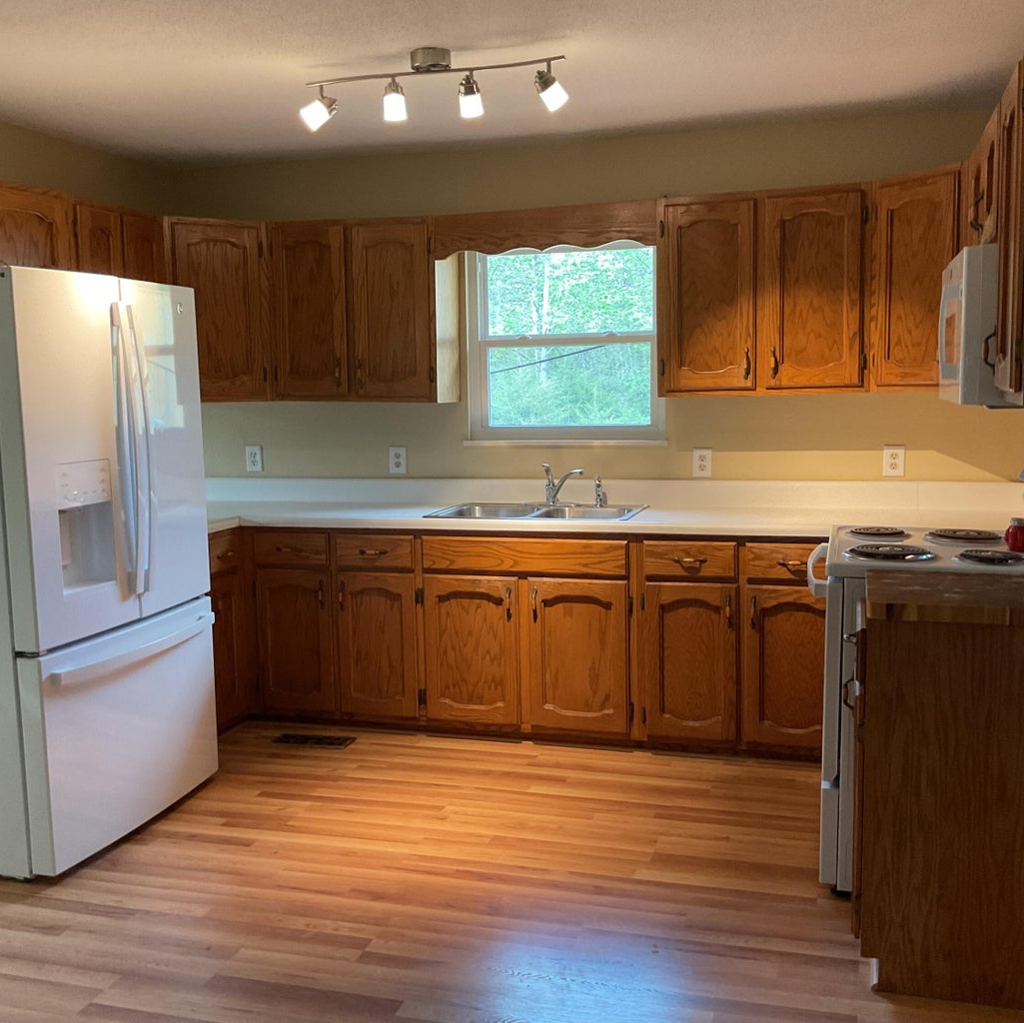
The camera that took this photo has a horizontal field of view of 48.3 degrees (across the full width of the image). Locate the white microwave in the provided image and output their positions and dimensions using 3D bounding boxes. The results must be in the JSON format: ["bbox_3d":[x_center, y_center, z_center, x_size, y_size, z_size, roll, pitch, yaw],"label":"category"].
[{"bbox_3d":[1.492,-0.530,3.334,0.400,0.415,0.760,1,7,17],"label":"white microwave"}]

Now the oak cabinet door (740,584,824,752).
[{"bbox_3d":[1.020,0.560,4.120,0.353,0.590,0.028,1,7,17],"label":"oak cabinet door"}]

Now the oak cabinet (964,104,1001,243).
[{"bbox_3d":[1.373,-0.908,3.332,0.030,0.340,0.800,1,7,17],"label":"oak cabinet"}]

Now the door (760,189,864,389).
[{"bbox_3d":[1.143,-0.826,4.314,0.362,0.713,0.028,1,7,17],"label":"door"}]

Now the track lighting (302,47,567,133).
[{"bbox_3d":[-0.254,-1.293,3.477,0.865,0.205,0.150,1,7,17],"label":"track lighting"}]

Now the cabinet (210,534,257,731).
[{"bbox_3d":[-1.425,0.494,4.698,0.550,0.850,0.400,1,7,17],"label":"cabinet"}]

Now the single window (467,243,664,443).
[{"bbox_3d":[0.227,-0.731,4.908,0.870,0.850,0.100,1,7,17],"label":"single window"}]

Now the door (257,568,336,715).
[{"bbox_3d":[-0.900,0.540,4.788,0.332,0.594,0.028,1,7,17],"label":"door"}]

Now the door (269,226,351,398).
[{"bbox_3d":[-0.864,-0.857,4.921,0.337,0.713,0.028,1,7,17],"label":"door"}]

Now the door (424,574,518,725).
[{"bbox_3d":[-0.158,0.551,4.563,0.397,0.594,0.028,1,7,17],"label":"door"}]

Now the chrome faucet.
[{"bbox_3d":[0.214,-0.105,4.711,0.080,0.170,0.230,-6,9,-37],"label":"chrome faucet"}]

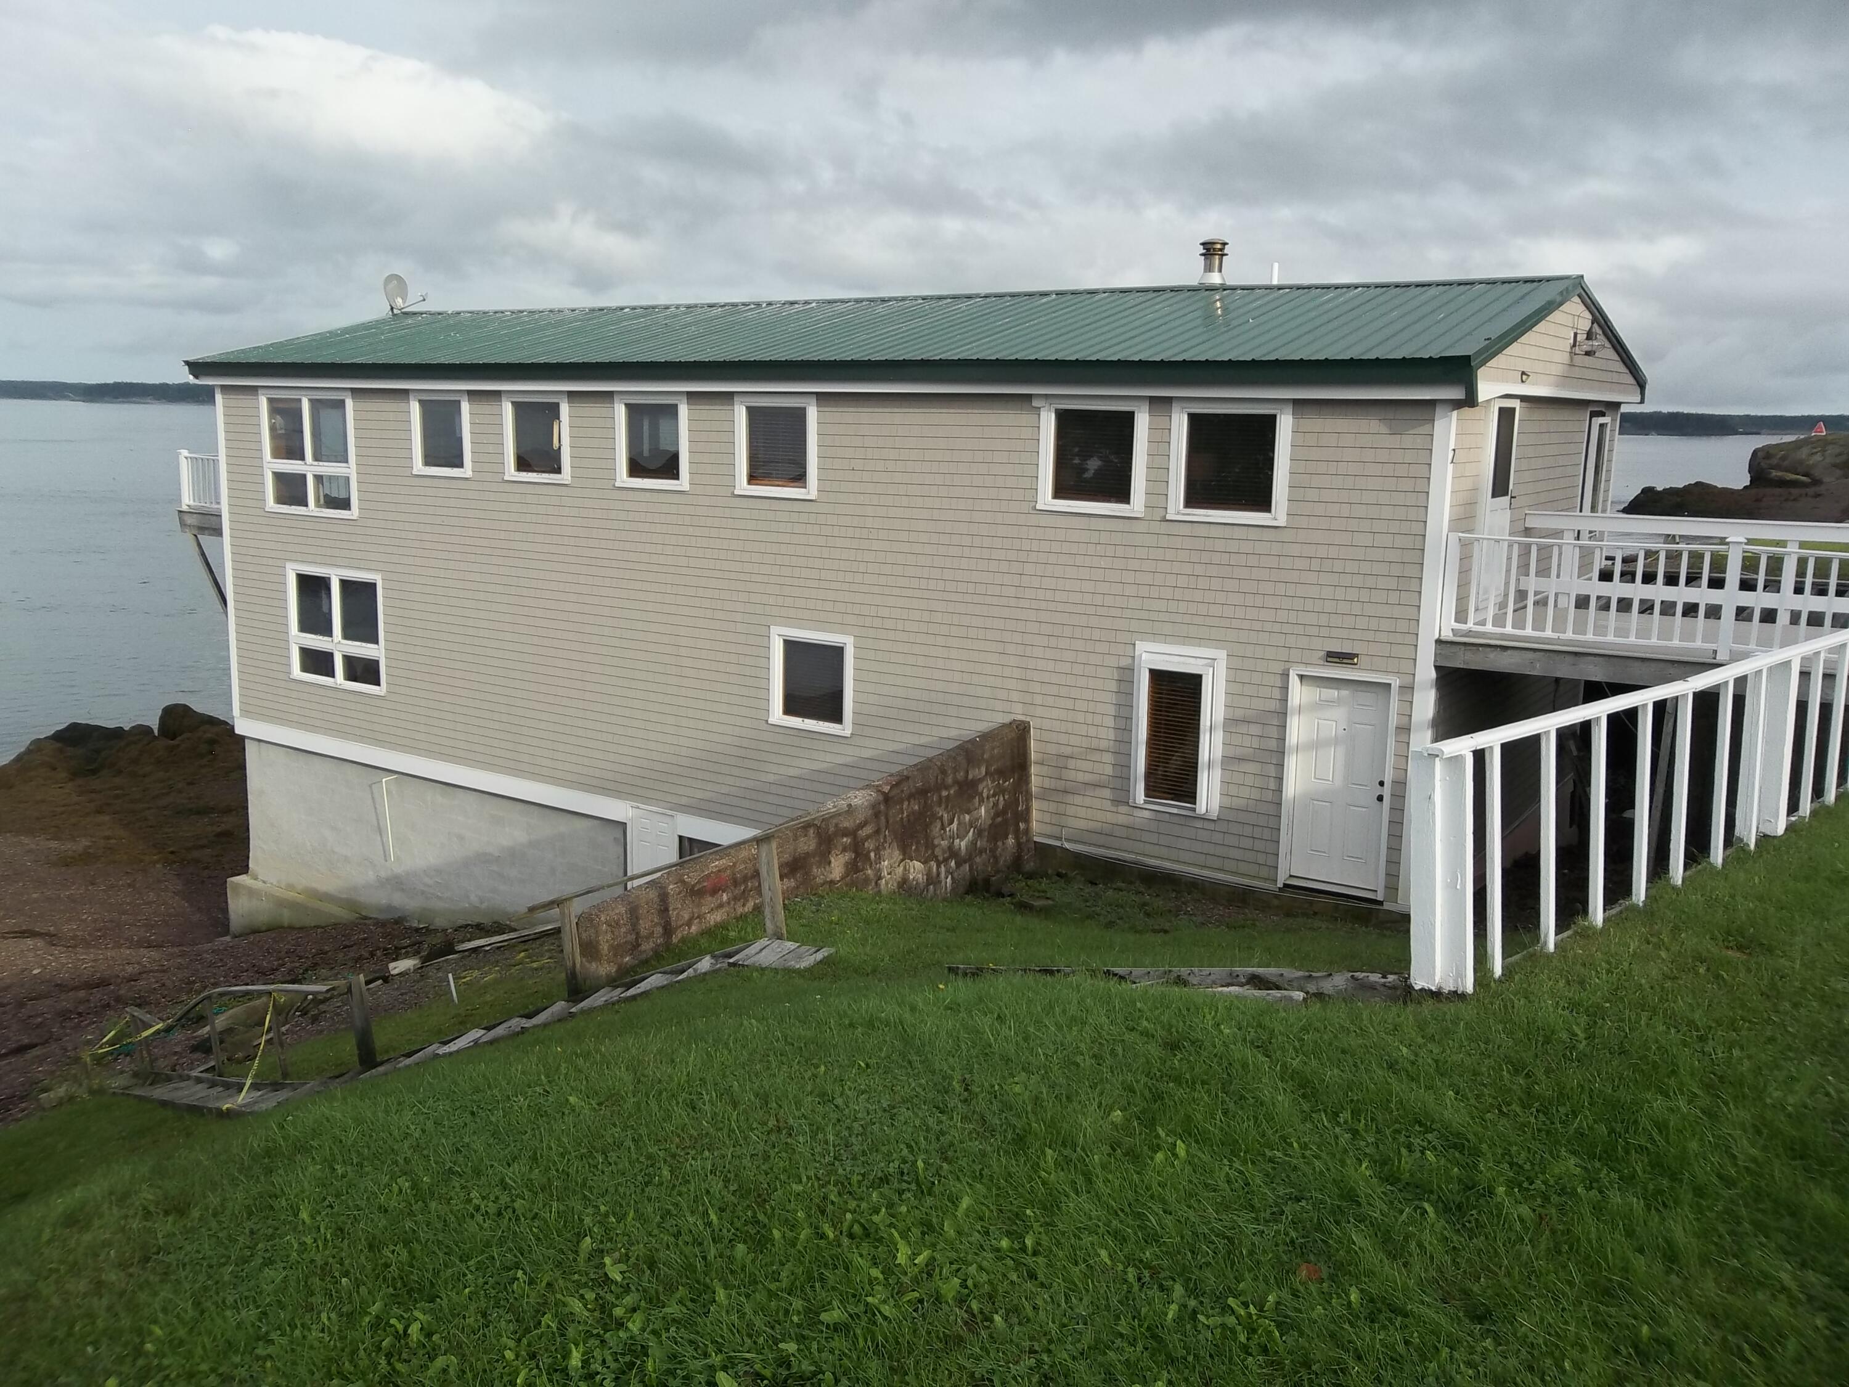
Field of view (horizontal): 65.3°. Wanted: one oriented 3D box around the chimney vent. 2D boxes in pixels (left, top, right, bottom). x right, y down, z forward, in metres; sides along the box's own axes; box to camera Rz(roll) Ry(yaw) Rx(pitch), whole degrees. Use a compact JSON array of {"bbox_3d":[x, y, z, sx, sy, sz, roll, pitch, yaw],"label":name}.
[{"bbox_3d":[3.647,-5.431,18.287,0.366,0.633,0.366,8,13,33],"label":"chimney vent"}]

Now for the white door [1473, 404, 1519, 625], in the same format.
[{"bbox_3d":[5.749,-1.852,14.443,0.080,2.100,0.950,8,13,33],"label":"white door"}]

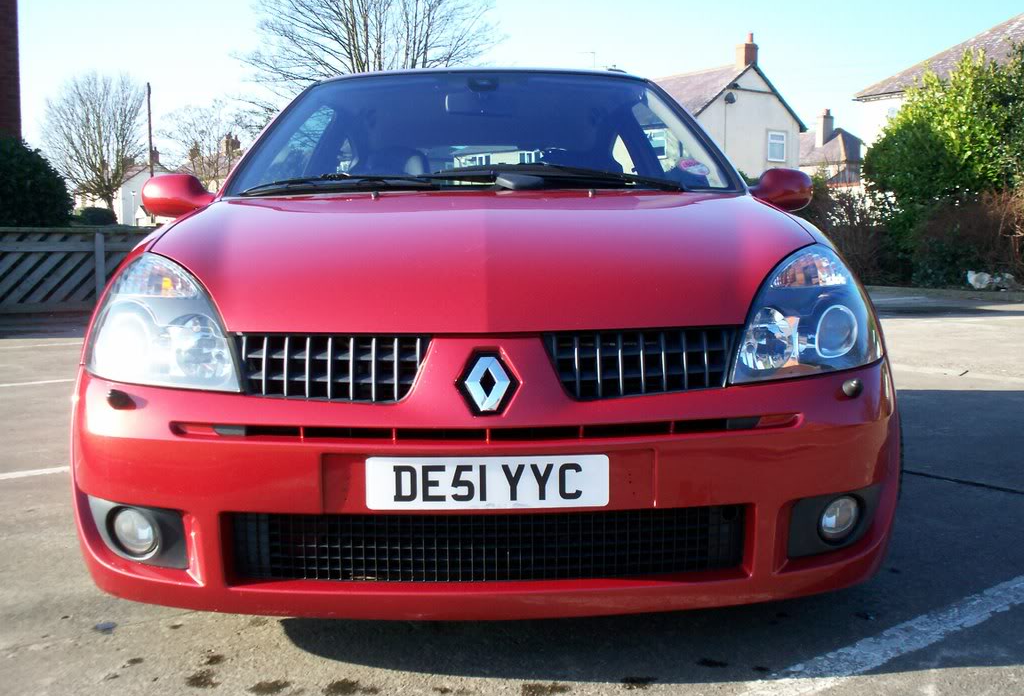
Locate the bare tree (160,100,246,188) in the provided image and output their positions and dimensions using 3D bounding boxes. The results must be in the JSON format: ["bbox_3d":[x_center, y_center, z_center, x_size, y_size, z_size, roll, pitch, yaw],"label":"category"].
[{"bbox_3d":[-15.000,-7.700,52.000,4.800,8.600,4.800,-1,5,0],"label":"bare tree"}]

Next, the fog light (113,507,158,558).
[{"bbox_3d":[-0.665,0.324,1.880,0.086,0.090,0.060,-1,5,-2],"label":"fog light"}]

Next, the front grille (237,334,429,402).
[{"bbox_3d":[-0.303,0.035,1.800,0.325,0.116,0.070,0,5,6],"label":"front grille"}]

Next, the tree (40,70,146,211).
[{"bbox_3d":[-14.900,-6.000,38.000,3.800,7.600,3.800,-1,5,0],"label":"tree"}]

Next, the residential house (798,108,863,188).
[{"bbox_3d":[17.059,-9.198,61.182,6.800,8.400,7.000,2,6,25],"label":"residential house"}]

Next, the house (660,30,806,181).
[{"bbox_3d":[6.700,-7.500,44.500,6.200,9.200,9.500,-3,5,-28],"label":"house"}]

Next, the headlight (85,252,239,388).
[{"bbox_3d":[-0.646,-0.055,1.980,0.350,0.250,0.370,-1,5,-2],"label":"headlight"}]

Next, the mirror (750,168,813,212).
[{"bbox_3d":[0.790,-0.464,3.135,0.185,0.132,0.120,-1,5,-2],"label":"mirror"}]

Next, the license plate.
[{"bbox_3d":[-0.040,0.222,1.756,0.402,0.088,0.018,-1,5,-2],"label":"license plate"}]

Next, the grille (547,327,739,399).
[{"bbox_3d":[0.221,0.028,1.814,0.325,0.116,0.070,-2,5,-9],"label":"grille"}]

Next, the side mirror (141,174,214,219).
[{"bbox_3d":[-0.953,-0.432,3.030,0.220,0.130,0.130,-1,5,-2],"label":"side mirror"}]

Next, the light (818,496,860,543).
[{"bbox_3d":[0.592,0.311,1.932,0.074,0.080,0.055,-2,5,-11],"label":"light"}]

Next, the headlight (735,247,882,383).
[{"bbox_3d":[0.557,-0.070,2.020,0.350,0.250,0.370,-1,5,-2],"label":"headlight"}]

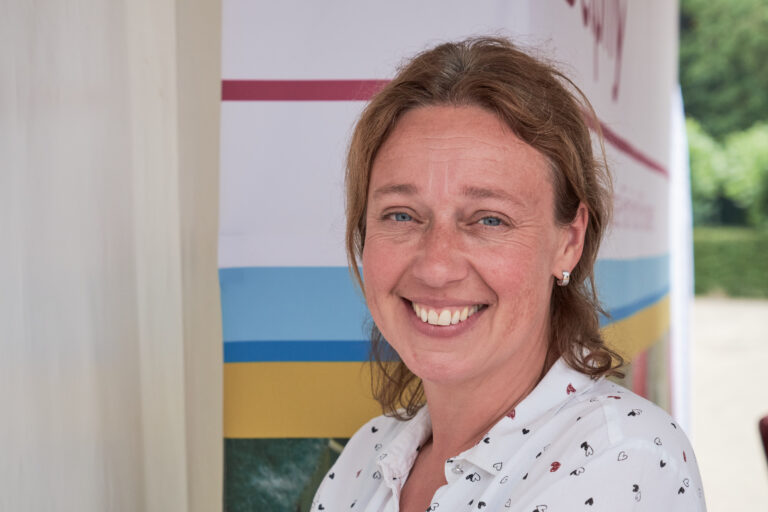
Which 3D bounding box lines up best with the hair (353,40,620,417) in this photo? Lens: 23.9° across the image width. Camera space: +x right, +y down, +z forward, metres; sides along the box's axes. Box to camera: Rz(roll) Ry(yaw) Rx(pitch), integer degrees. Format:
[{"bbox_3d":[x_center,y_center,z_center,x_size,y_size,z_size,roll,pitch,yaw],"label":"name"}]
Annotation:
[{"bbox_3d":[0.073,-0.021,1.340,0.200,0.280,0.210,2,2,18],"label":"hair"}]

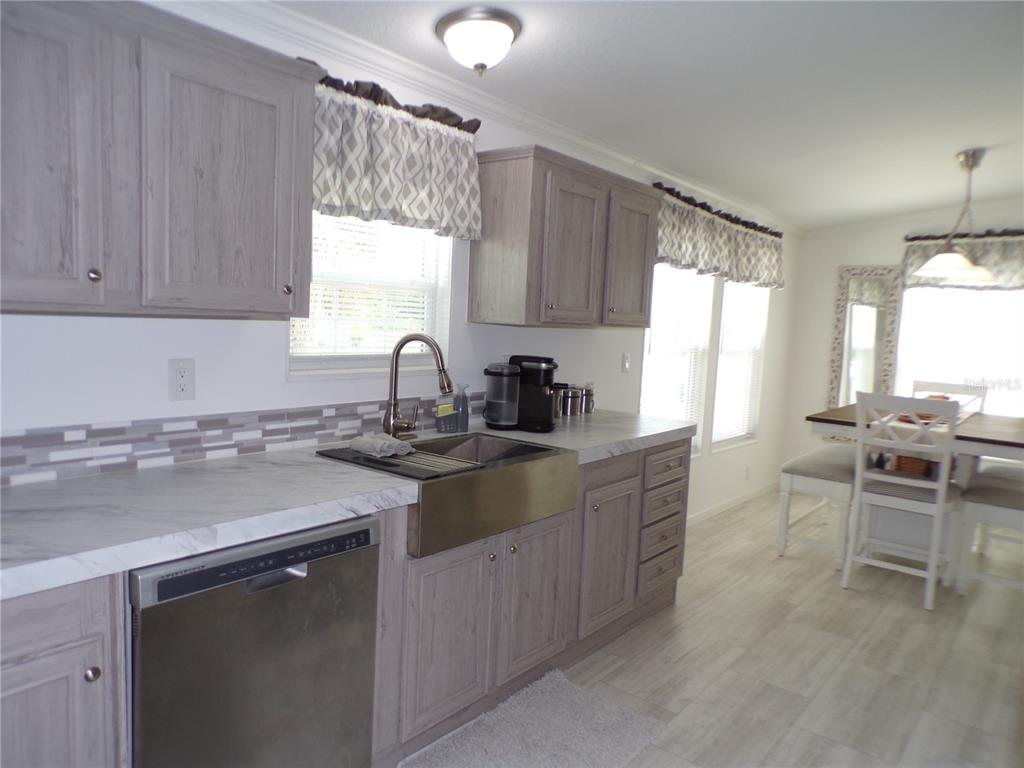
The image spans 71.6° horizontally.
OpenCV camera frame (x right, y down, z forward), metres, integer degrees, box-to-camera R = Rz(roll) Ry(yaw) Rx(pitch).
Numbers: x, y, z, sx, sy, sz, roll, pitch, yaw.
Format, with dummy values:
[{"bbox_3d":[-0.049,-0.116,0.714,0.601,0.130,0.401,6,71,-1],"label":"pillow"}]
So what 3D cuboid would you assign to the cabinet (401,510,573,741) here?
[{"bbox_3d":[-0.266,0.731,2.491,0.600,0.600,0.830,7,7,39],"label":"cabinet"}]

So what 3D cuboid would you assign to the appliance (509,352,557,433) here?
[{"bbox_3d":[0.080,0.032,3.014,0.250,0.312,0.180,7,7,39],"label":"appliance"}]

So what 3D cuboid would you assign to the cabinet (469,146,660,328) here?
[{"bbox_3d":[0.279,-0.604,3.214,0.330,0.678,1.020,7,7,39],"label":"cabinet"}]

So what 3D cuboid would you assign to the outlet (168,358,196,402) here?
[{"bbox_3d":[-0.948,-0.011,2.043,0.012,0.118,0.076,7,7,39],"label":"outlet"}]

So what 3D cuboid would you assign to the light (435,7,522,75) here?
[{"bbox_3d":[-0.107,-1.096,2.345,0.290,0.155,0.290,-3,1,0],"label":"light"}]

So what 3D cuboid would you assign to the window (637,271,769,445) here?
[{"bbox_3d":[1.391,-0.231,4.916,0.090,1.460,2.010,7,7,39],"label":"window"}]

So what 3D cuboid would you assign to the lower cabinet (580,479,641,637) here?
[{"bbox_3d":[0.188,0.661,3.049,0.560,0.595,0.435,7,7,39],"label":"lower cabinet"}]

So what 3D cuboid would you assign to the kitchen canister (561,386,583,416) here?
[{"bbox_3d":[0.301,0.087,3.527,0.090,0.135,0.095,3,5,0],"label":"kitchen canister"}]

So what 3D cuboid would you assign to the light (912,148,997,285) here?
[{"bbox_3d":[2.560,-0.936,3.996,0.320,0.740,0.920,7,7,39],"label":"light"}]

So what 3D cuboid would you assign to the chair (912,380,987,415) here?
[{"bbox_3d":[2.837,0.538,4.754,0.465,1.065,0.550,7,7,39],"label":"chair"}]

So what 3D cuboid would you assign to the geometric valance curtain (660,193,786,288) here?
[{"bbox_3d":[1.496,-0.932,4.893,0.085,0.415,2.230,7,7,39],"label":"geometric valance curtain"}]

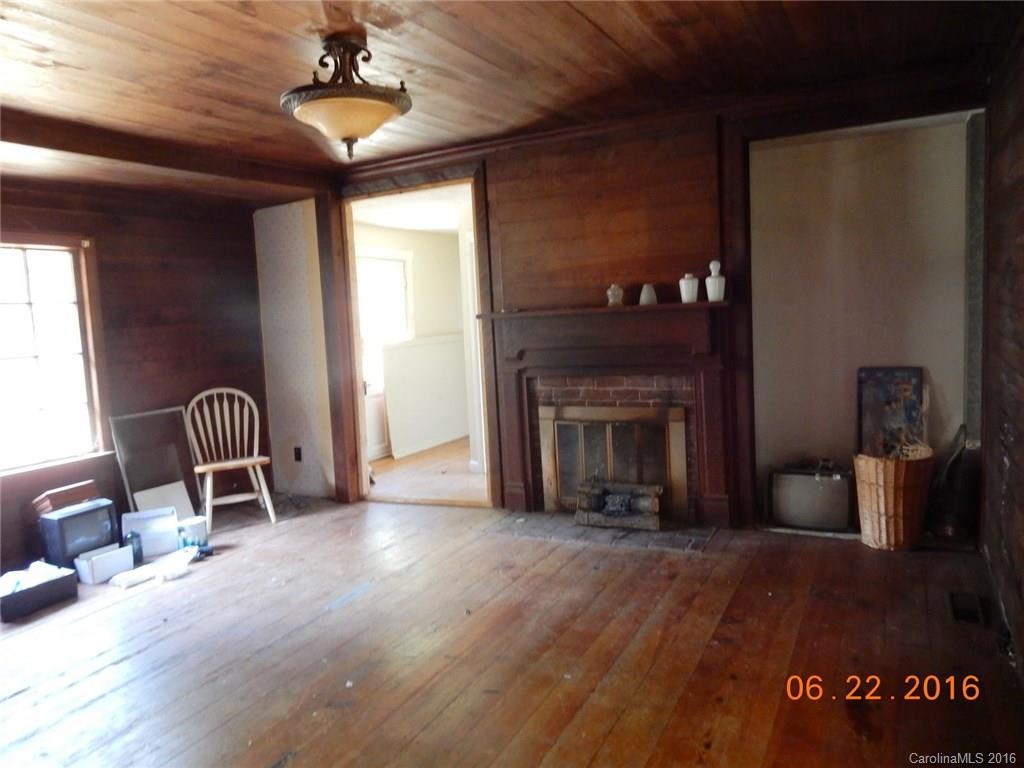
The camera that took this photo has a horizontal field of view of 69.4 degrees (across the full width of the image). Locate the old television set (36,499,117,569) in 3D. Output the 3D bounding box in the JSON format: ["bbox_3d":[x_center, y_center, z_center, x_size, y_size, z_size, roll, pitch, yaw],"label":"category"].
[{"bbox_3d":[-2.557,0.892,4.301,0.299,0.337,0.359,0,6,23],"label":"old television set"}]

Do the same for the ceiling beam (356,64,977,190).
[{"bbox_3d":[0.495,-1.482,4.397,3.944,0.156,0.136,0,7,27],"label":"ceiling beam"}]

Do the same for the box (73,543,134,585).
[{"bbox_3d":[-2.254,0.992,4.111,0.116,0.147,0.258,0,6,24],"label":"box"}]

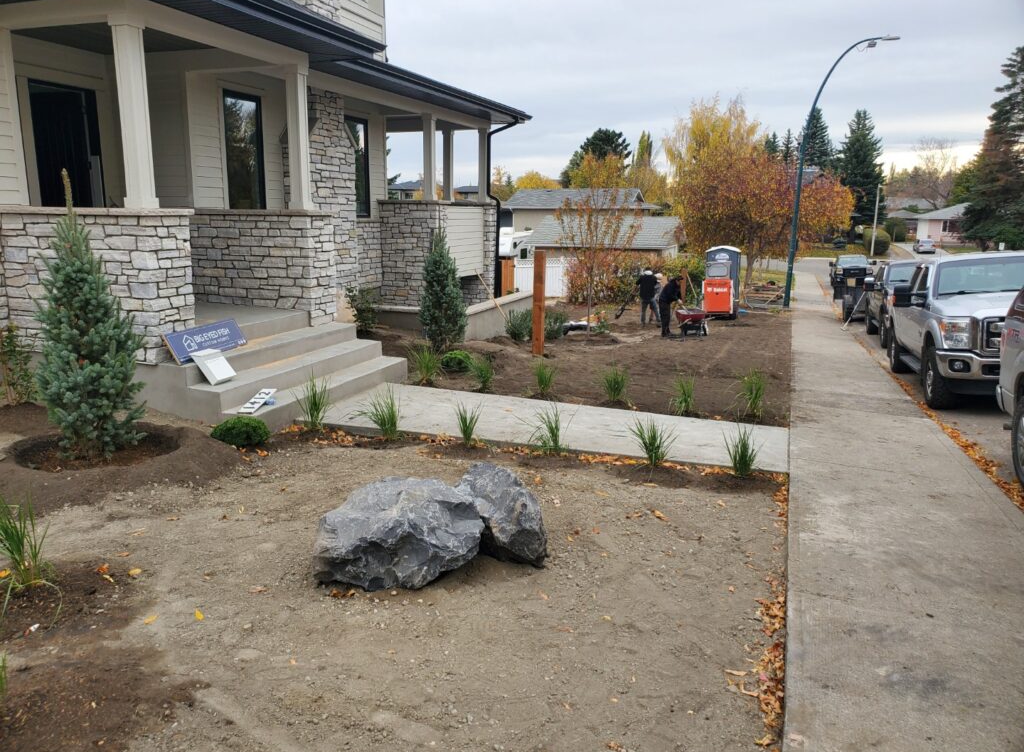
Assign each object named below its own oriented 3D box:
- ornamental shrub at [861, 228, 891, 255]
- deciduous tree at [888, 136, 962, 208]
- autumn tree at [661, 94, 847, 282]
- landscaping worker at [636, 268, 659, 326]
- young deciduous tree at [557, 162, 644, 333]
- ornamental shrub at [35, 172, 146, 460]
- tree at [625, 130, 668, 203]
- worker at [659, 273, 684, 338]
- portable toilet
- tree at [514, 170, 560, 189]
[{"bbox_3d":[33.899,-12.548,71.758,2.528,2.384,2.402,7,14,24],"label":"ornamental shrub"},{"bbox_3d":[52.471,-23.921,98.334,8.226,12.379,7.815,7,14,27],"label":"deciduous tree"},{"bbox_3d":[11.655,-8.658,36.796,8.492,8.961,8.068,5,13,17],"label":"autumn tree"},{"bbox_3d":[3.885,-2.237,21.904,0.600,1.660,0.500,-3,13,-19],"label":"landscaping worker"},{"bbox_3d":[2.014,-2.975,18.418,2.057,4.127,1.954,2,12,6],"label":"young deciduous tree"},{"bbox_3d":[-3.095,-0.406,5.519,0.820,2.039,0.820,5,14,18],"label":"ornamental shrub"},{"bbox_3d":[10.480,-13.857,60.604,3.447,10.508,3.275,3,12,9],"label":"tree"},{"bbox_3d":[4.050,-1.760,19.768,0.680,1.530,0.520,1,12,3],"label":"worker"},{"bbox_3d":[8.275,-3.912,29.884,1.150,2.350,1.150,7,15,27],"label":"portable toilet"},{"bbox_3d":[2.884,-18.788,85.914,5.800,8.058,5.800,5,14,18],"label":"tree"}]

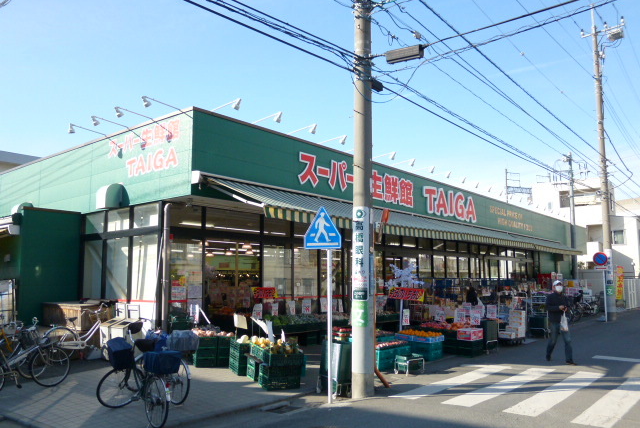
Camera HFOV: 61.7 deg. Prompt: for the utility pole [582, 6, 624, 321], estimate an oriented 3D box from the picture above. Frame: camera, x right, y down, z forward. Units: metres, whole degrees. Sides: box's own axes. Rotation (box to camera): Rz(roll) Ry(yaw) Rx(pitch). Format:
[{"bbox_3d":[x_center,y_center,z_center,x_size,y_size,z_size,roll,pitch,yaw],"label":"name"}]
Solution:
[{"bbox_3d":[12.994,-2.541,23.929,1.900,14.400,0.600,-5,-9,39],"label":"utility pole"}]

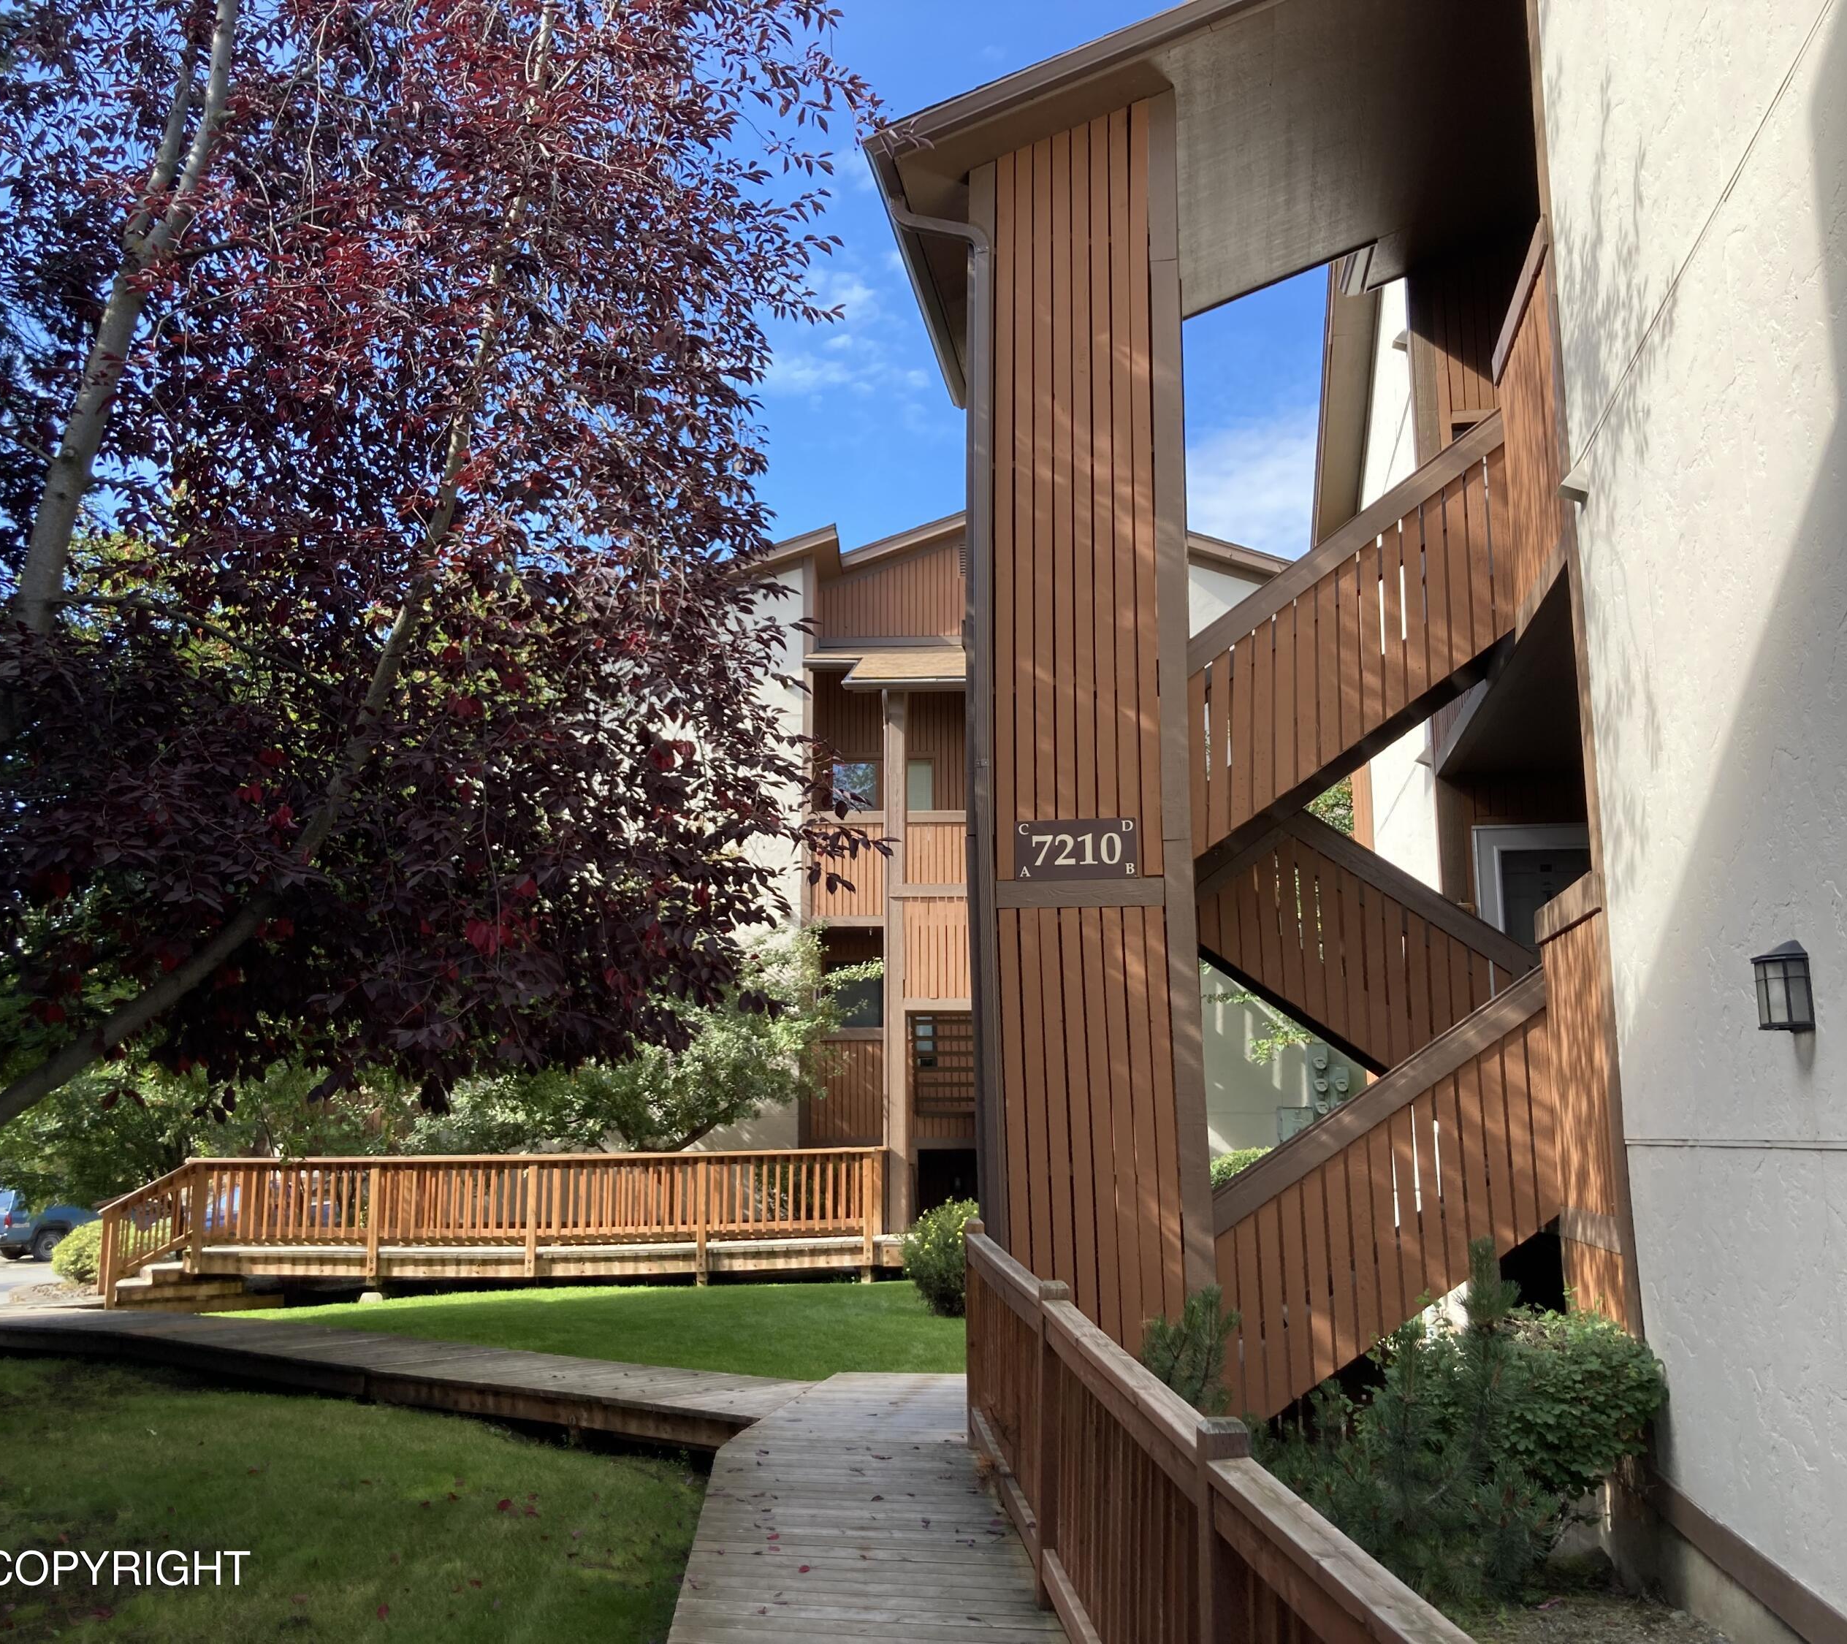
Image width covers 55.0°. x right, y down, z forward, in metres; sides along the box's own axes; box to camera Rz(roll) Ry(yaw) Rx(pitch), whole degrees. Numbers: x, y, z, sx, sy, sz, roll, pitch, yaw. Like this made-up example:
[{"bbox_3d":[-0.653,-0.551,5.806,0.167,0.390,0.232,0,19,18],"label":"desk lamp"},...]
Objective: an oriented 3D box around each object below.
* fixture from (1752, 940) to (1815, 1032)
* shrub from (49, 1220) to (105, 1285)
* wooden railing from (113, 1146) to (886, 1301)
[{"bbox_3d":[2.485,0.489,5.169,0.138,0.260,0.200,-2,-10,8],"label":"fixture"},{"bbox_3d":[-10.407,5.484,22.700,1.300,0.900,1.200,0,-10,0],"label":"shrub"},{"bbox_3d":[-4.582,4.438,19.377,8.900,1.560,2.050,0,-10,0],"label":"wooden railing"}]

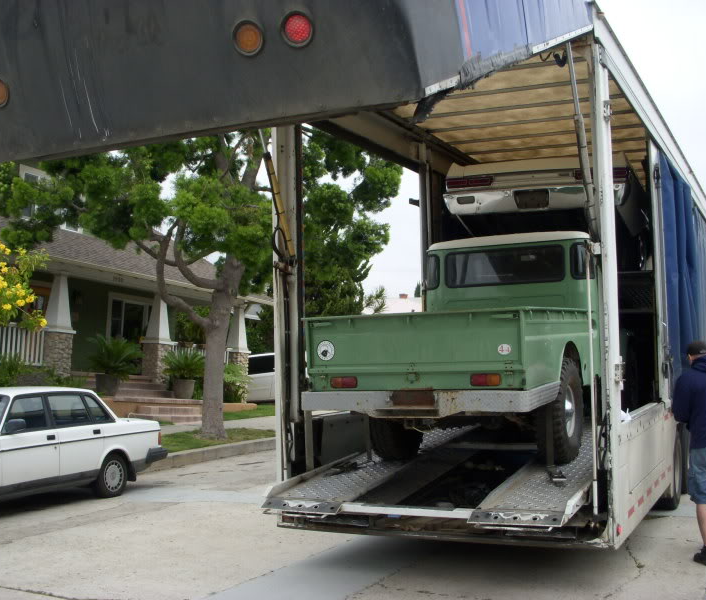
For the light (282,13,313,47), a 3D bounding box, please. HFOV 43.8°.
[{"bbox_3d":[-0.199,-0.962,3.120,0.130,0.130,0.040,-2,22,29],"label":"light"}]

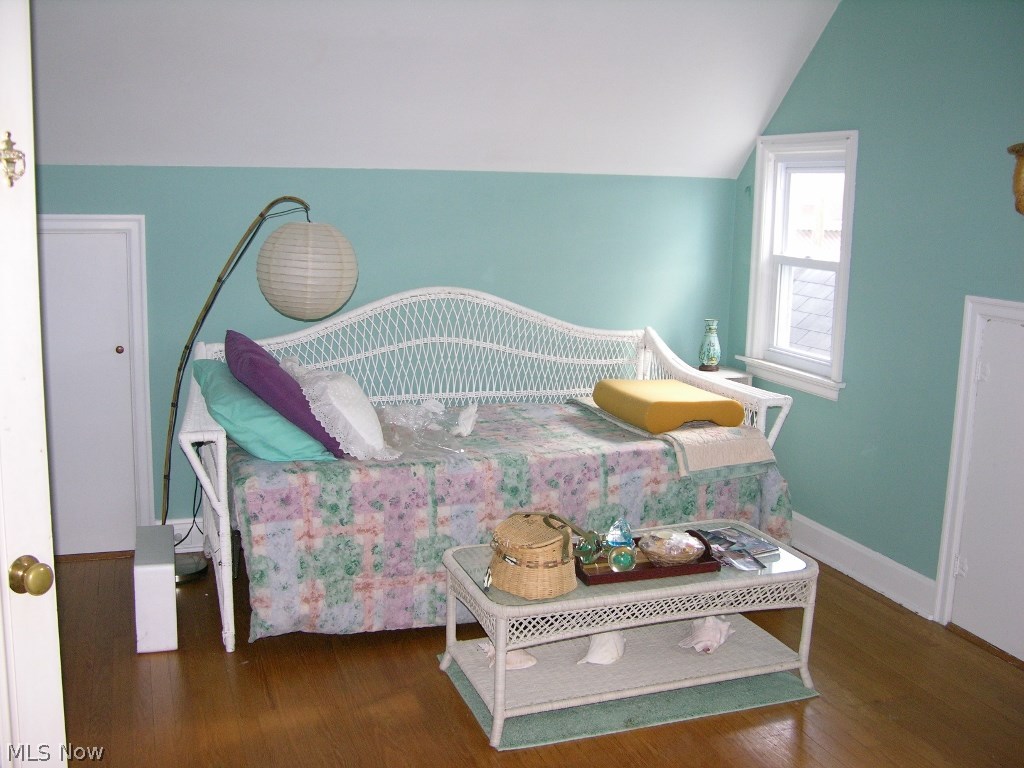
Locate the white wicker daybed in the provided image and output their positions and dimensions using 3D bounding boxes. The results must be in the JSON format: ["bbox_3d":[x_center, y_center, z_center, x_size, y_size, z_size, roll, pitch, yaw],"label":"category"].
[{"bbox_3d":[-0.147,0.210,4.086,2.248,1.107,1.065,-2,10,-20],"label":"white wicker daybed"}]

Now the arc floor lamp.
[{"bbox_3d":[-1.056,0.001,4.109,0.895,1.485,0.400,-2,10,-20],"label":"arc floor lamp"}]

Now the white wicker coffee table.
[{"bbox_3d":[0.346,0.726,3.195,1.052,0.388,0.555,-2,10,-20],"label":"white wicker coffee table"}]

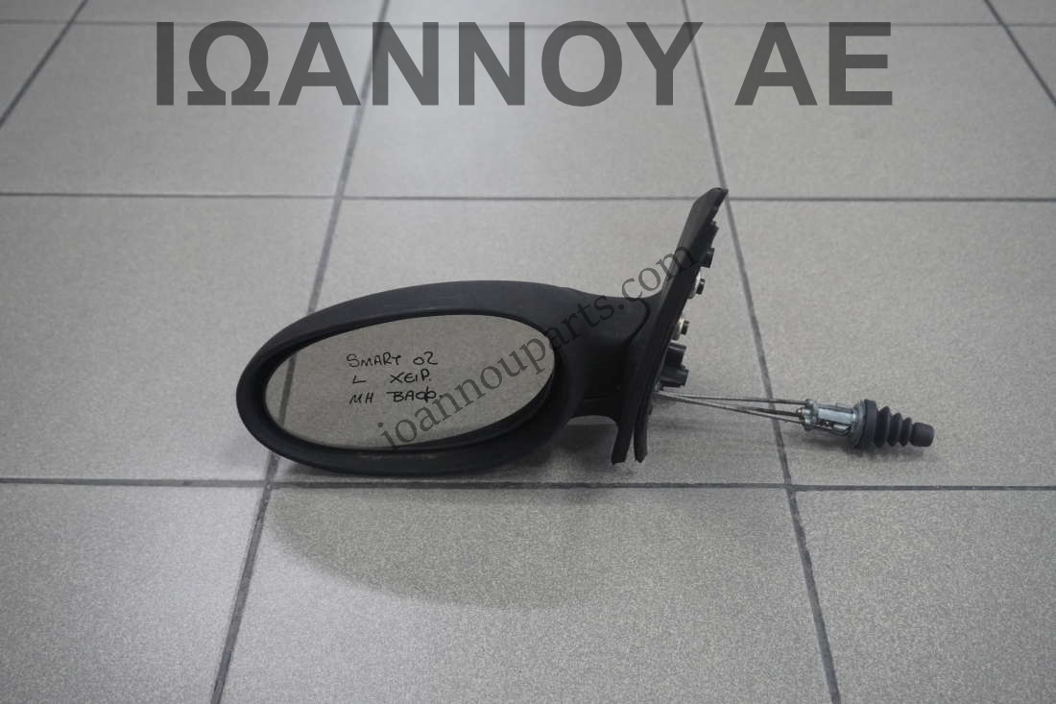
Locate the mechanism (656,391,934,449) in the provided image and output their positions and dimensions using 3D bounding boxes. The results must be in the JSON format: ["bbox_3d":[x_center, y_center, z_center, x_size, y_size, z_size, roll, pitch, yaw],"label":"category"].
[{"bbox_3d":[0.171,0.039,0.700,0.179,0.029,0.029,9,44,5],"label":"mechanism"}]

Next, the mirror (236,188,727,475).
[{"bbox_3d":[-0.035,-0.032,0.646,0.276,0.189,0.122,0,43,1],"label":"mirror"}]

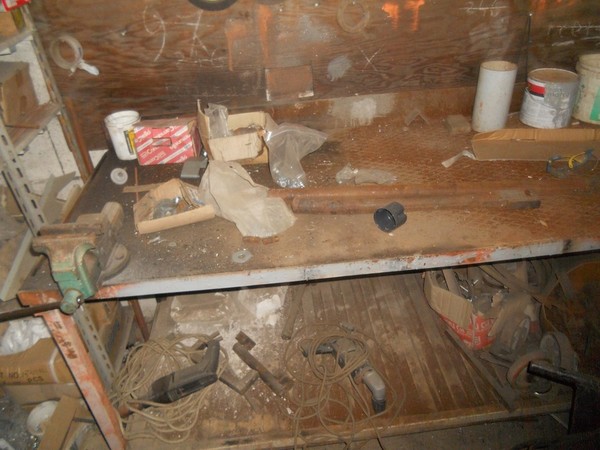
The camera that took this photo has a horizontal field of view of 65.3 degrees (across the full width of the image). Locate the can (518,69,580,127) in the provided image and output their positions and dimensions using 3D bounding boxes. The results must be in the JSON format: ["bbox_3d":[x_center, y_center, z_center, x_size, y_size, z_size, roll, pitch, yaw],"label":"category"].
[{"bbox_3d":[0.848,-0.433,1.592,0.158,0.156,0.158,-6,33,-2],"label":"can"}]

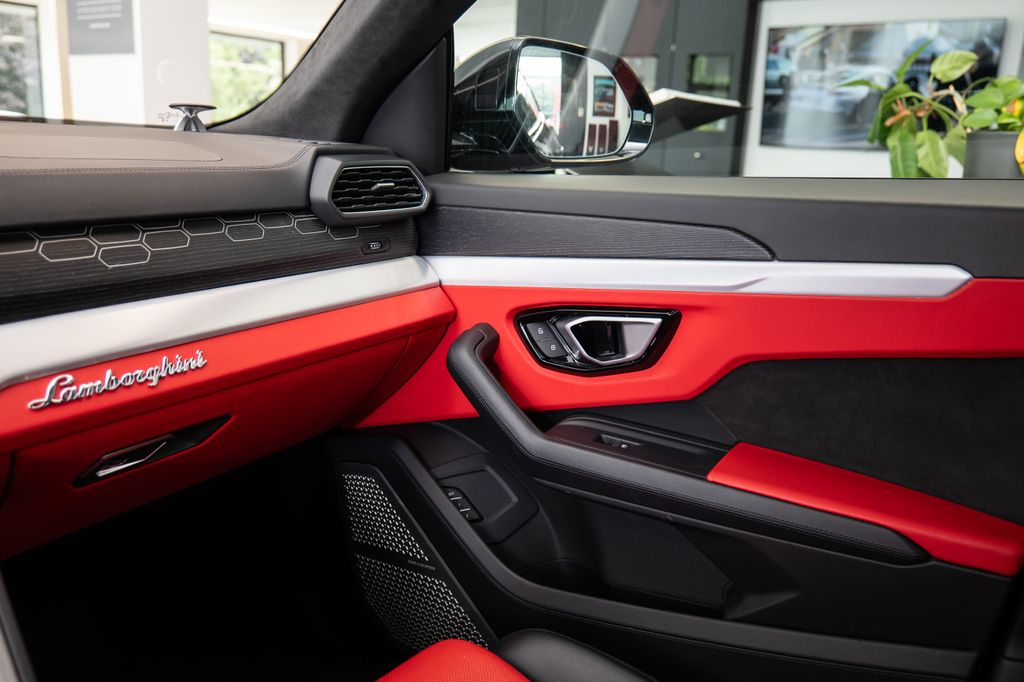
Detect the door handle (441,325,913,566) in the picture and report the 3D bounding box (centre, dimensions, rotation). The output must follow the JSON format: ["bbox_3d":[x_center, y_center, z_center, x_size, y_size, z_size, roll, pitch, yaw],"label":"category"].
[{"bbox_3d":[0.158,0.087,0.750,0.476,0.160,0.093,8,12,25],"label":"door handle"}]

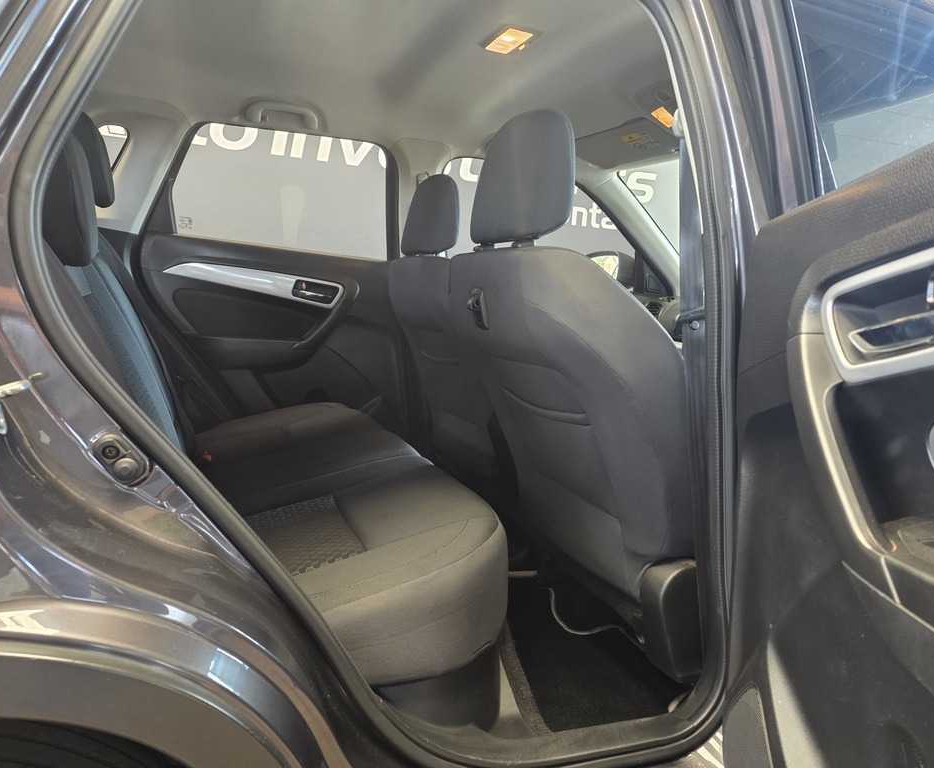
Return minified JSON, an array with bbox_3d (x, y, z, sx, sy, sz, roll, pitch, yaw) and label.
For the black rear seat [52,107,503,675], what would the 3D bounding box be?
[{"bbox_3d":[-0.470,-0.103,1.345,0.800,0.875,1.300,0,9,-24],"label":"black rear seat"}]

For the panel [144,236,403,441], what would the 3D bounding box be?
[{"bbox_3d":[-0.541,-0.100,2.044,0.790,0.605,0.100,0,9,-24],"label":"panel"}]

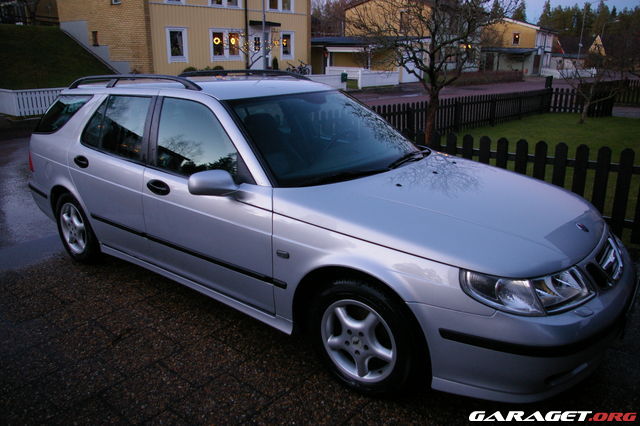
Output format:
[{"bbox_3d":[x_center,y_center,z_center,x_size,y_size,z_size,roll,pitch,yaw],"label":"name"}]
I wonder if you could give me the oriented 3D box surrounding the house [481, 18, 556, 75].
[{"bbox_3d":[22.600,-19.200,56.100,7.500,6.000,10.000,12,21,33],"label":"house"}]

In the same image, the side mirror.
[{"bbox_3d":[-0.552,-0.165,2.509,0.160,0.145,0.230,13,21,36],"label":"side mirror"}]

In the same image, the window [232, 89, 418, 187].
[{"bbox_3d":[0.082,-0.528,3.123,0.880,0.140,1.520,46,36,19],"label":"window"}]

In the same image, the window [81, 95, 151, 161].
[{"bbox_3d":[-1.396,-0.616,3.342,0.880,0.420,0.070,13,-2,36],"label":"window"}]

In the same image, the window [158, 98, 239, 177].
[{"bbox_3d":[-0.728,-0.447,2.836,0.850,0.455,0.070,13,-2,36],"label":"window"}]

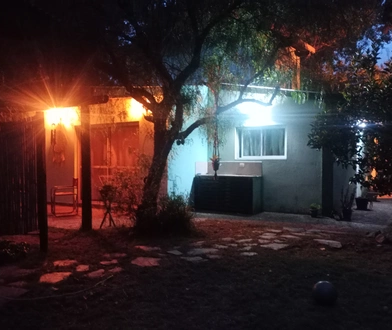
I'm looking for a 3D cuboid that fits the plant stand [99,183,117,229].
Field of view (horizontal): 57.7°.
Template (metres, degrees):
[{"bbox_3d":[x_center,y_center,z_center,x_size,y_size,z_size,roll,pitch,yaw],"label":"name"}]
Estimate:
[{"bbox_3d":[-1.728,0.789,6.950,0.310,0.830,0.310,0,2,0],"label":"plant stand"}]

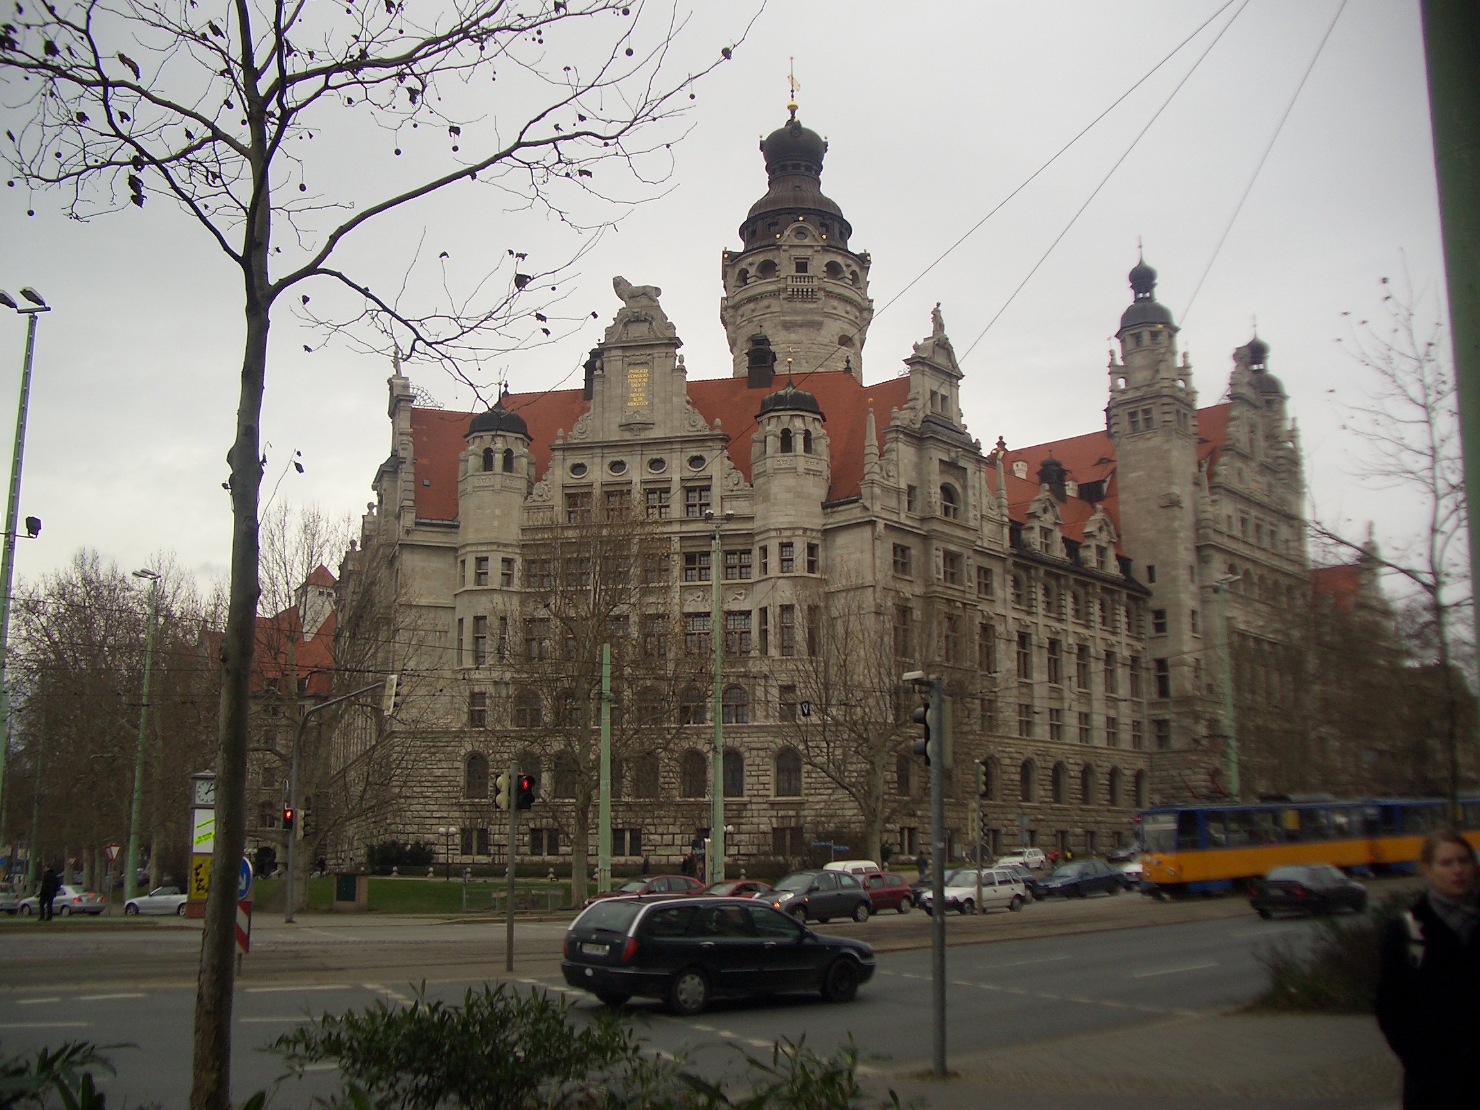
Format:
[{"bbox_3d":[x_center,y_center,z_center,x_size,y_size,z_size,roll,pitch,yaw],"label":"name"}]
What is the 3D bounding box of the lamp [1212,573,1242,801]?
[{"bbox_3d":[21.556,7.523,64.512,1.200,13.650,1.200,-9,-15,39],"label":"lamp"}]

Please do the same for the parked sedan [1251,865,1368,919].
[{"bbox_3d":[16.417,9.641,43.019,1.710,1.420,4.350,-10,-13,42],"label":"parked sedan"}]

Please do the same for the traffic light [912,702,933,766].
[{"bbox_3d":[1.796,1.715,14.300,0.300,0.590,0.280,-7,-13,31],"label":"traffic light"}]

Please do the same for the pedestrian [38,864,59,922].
[{"bbox_3d":[-22.277,10.913,48.305,0.550,1.750,0.520,5,-12,-22],"label":"pedestrian"}]

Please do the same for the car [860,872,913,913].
[{"bbox_3d":[4.403,11.733,51.807,1.640,1.417,3.770,-11,-15,43],"label":"car"}]

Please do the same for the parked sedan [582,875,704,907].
[{"bbox_3d":[-3.117,11.694,51.101,4.480,1.430,1.740,8,-14,-35],"label":"parked sedan"}]

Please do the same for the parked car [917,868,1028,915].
[{"bbox_3d":[7.714,11.065,49.256,3.900,1.400,1.650,9,-14,-40],"label":"parked car"}]

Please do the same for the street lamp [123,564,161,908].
[{"bbox_3d":[-30.987,9.216,76.420,1.500,17.200,1.200,6,-13,-29],"label":"street lamp"}]

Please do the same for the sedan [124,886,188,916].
[{"bbox_3d":[-24.246,14.827,64.039,4.450,1.380,1.757,-4,-12,21],"label":"sedan"}]

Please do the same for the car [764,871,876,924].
[{"bbox_3d":[2.123,9.887,43.406,3.720,1.540,1.660,10,-15,-41],"label":"car"}]

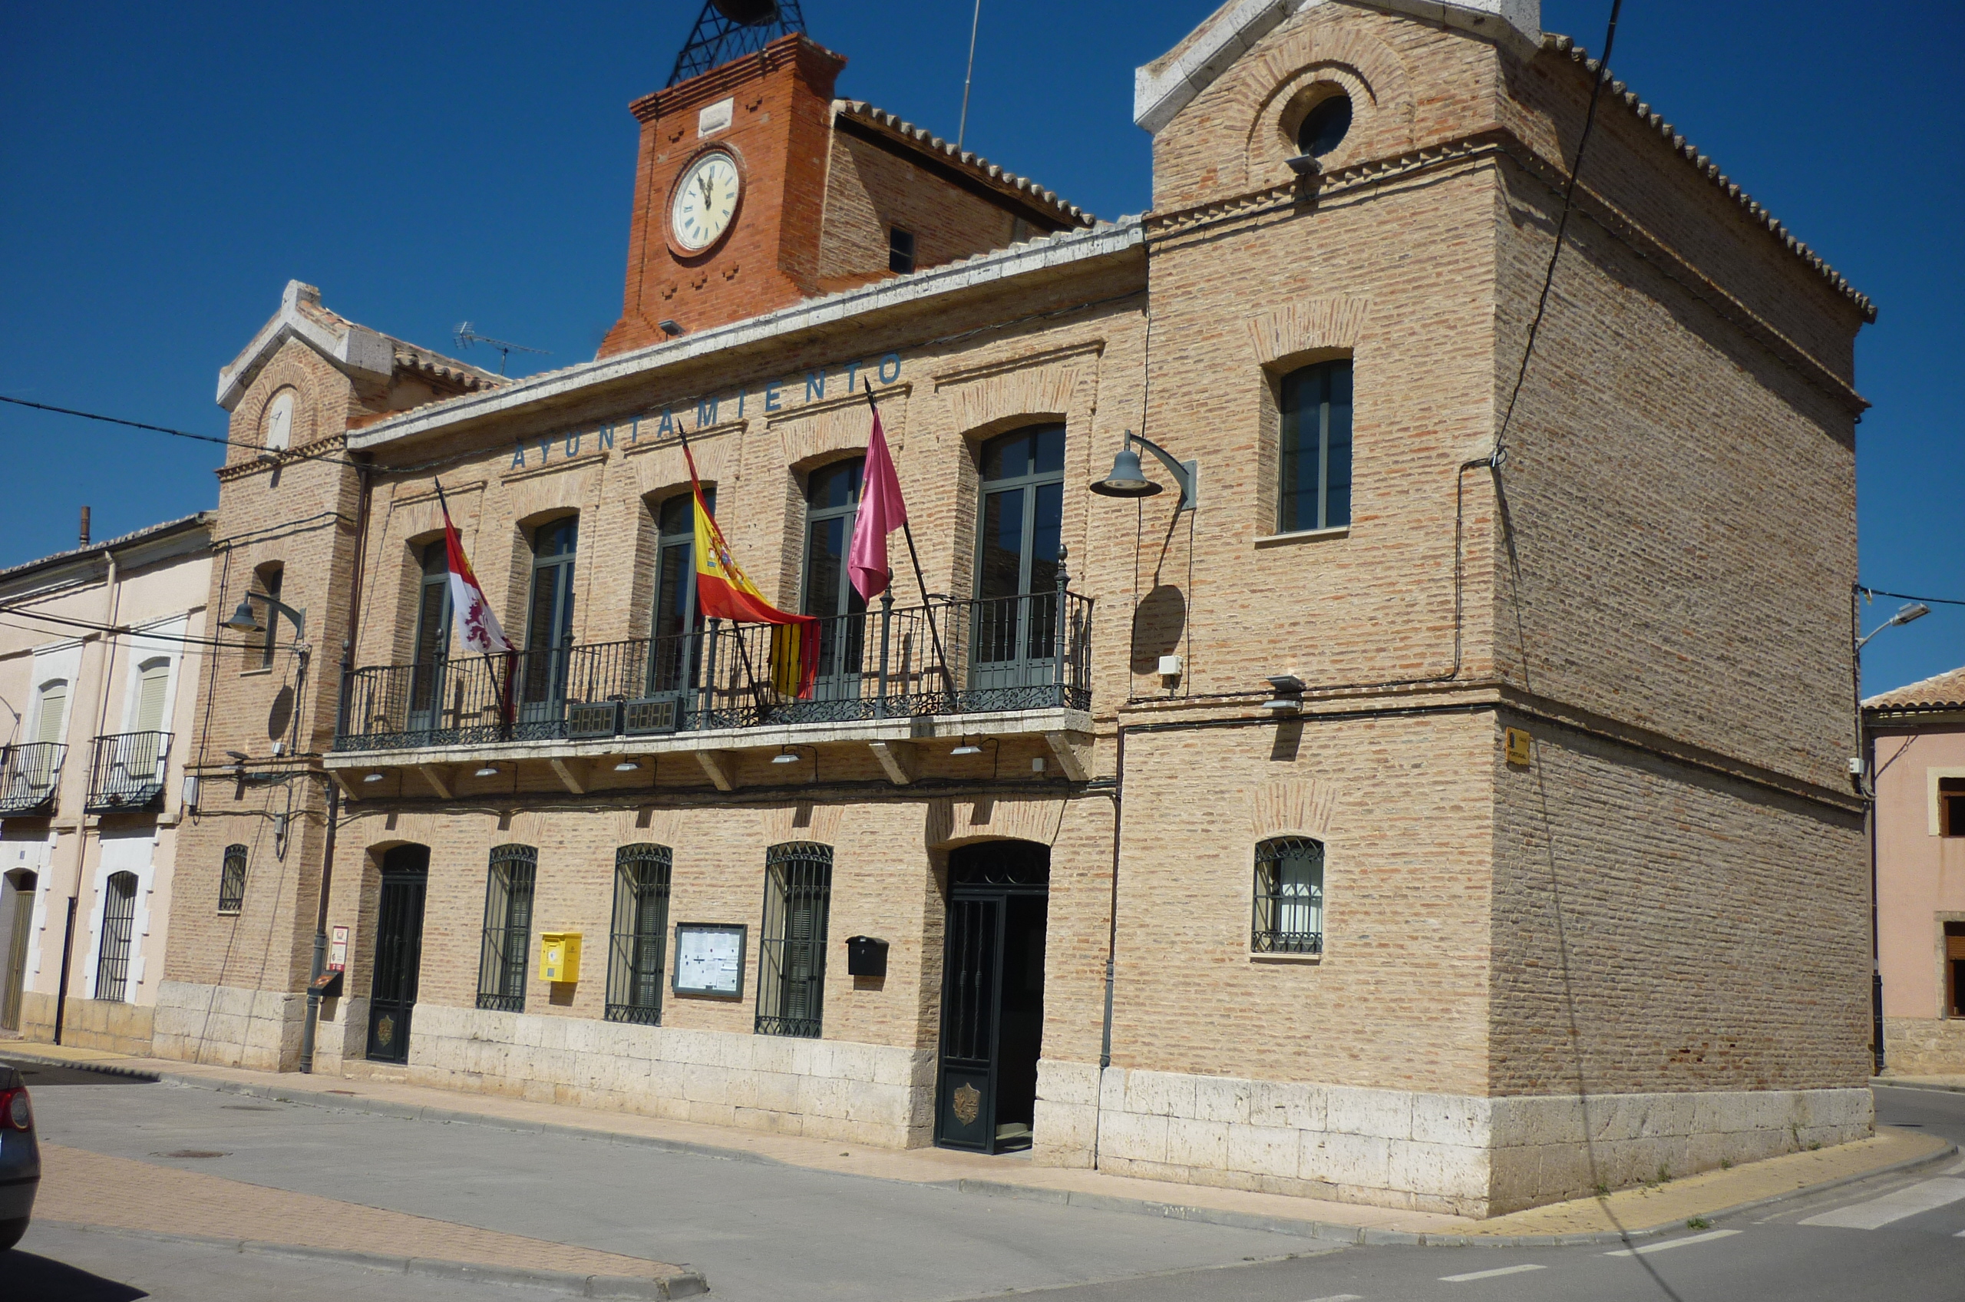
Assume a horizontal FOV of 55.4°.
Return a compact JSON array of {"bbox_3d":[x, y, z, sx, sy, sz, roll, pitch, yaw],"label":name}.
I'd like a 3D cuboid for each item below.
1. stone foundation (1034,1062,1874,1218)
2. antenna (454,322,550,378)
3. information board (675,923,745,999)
[{"bbox_3d":[4.728,4.393,17.542,4.355,0.858,8.749,-5,-13,41],"label":"stone foundation"},{"bbox_3d":[-7.627,-4.776,29.826,1.496,0.850,0.450,8,-11,-27],"label":"antenna"},{"bbox_3d":[-3.006,3.405,20.676,1.090,0.770,0.090,-5,-13,40],"label":"information board"}]

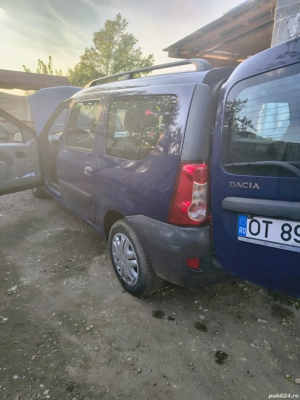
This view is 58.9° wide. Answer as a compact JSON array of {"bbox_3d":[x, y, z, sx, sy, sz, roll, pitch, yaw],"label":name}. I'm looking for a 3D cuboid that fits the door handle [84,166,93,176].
[{"bbox_3d":[-0.536,-0.251,2.314,0.048,0.087,0.125,-11,18,-33],"label":"door handle"}]

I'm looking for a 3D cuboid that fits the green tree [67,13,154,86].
[{"bbox_3d":[-1.914,-5.653,13.364,4.236,6.588,4.236,-3,15,-7],"label":"green tree"}]

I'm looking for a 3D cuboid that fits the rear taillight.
[{"bbox_3d":[0.202,-0.036,1.410,0.155,0.335,0.165,-11,18,-33],"label":"rear taillight"}]

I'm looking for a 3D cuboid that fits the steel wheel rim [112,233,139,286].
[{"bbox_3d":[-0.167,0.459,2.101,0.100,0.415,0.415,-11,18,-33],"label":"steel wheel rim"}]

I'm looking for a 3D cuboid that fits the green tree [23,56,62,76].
[{"bbox_3d":[-4.125,-3.568,10.713,1.889,4.040,1.889,-7,16,-19],"label":"green tree"}]

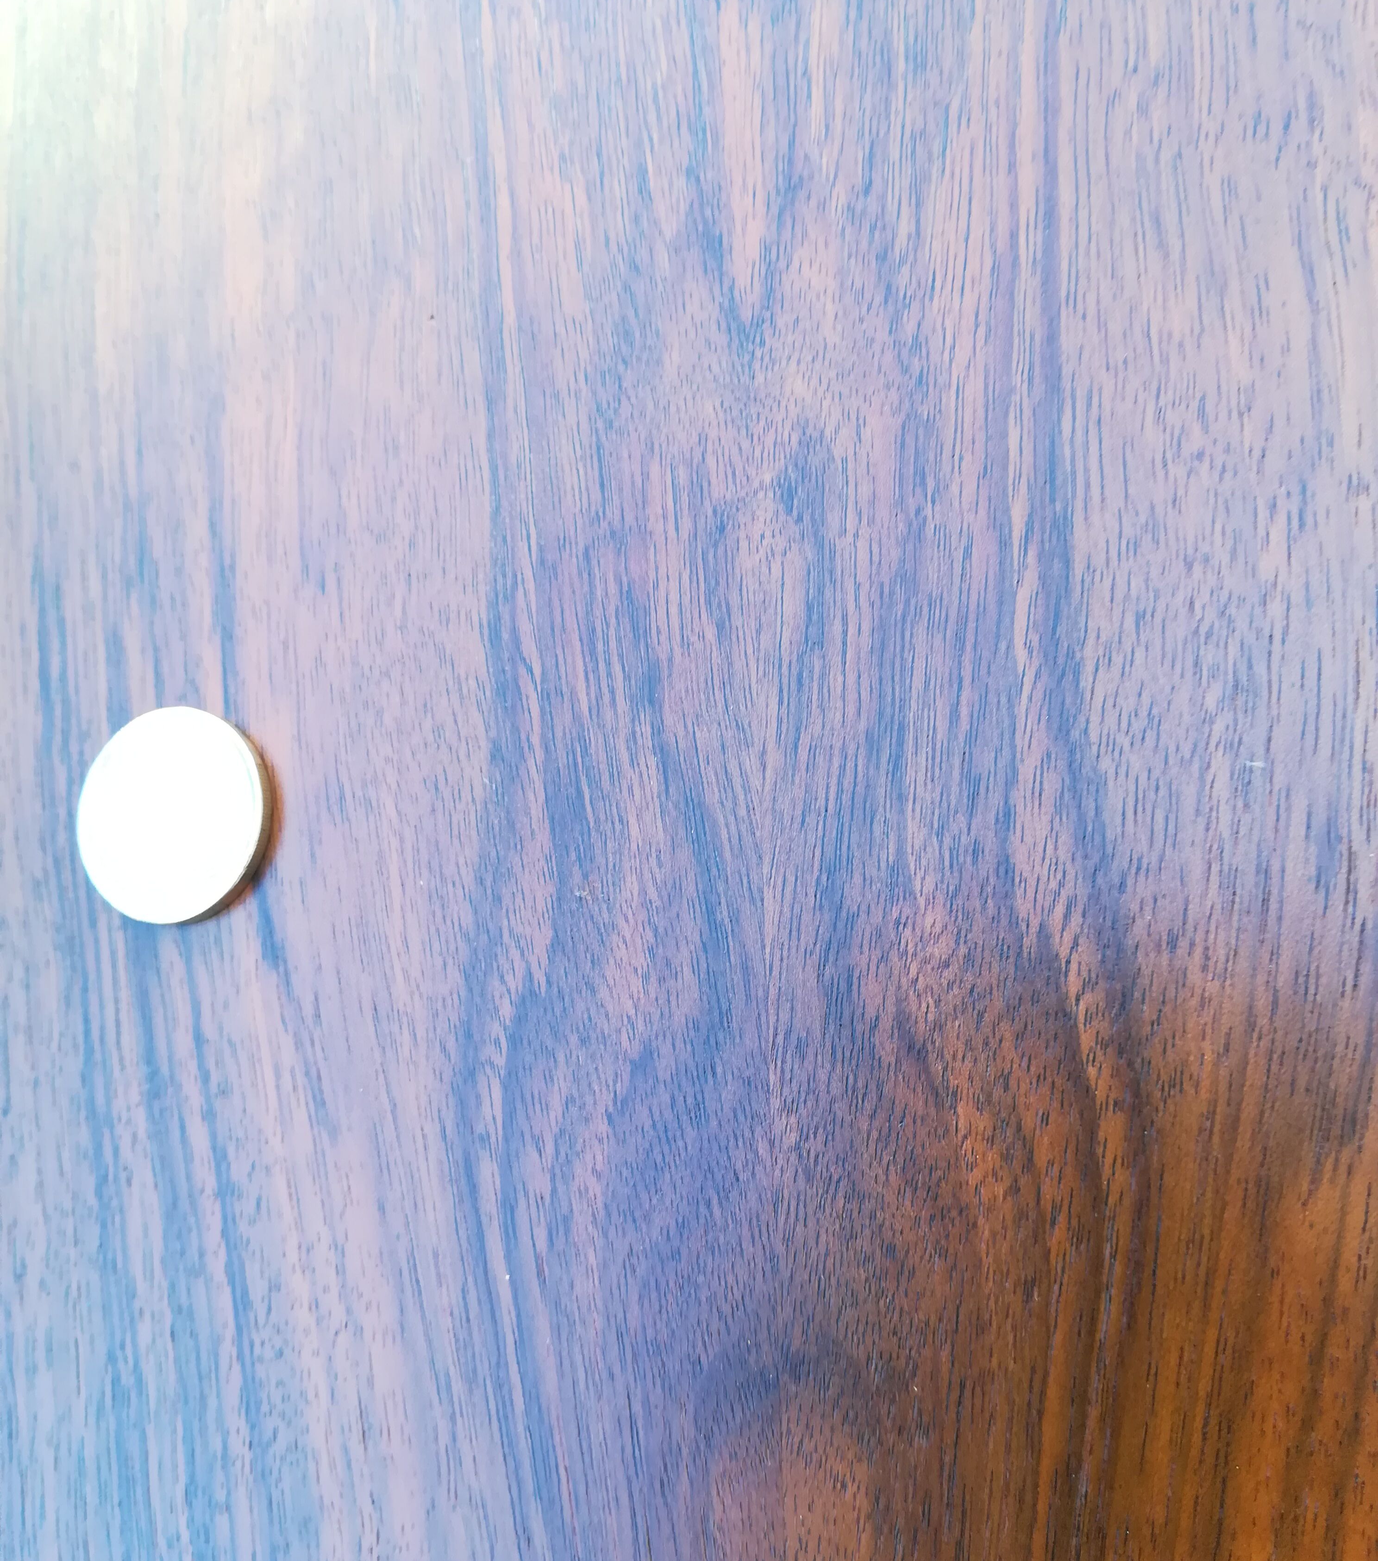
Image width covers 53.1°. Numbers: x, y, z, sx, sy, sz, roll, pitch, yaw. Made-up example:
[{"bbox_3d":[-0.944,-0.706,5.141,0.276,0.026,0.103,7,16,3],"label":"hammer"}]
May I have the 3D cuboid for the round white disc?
[{"bbox_3d":[-0.056,0.004,0.150,0.023,0.002,0.023,0,82,18],"label":"round white disc"}]

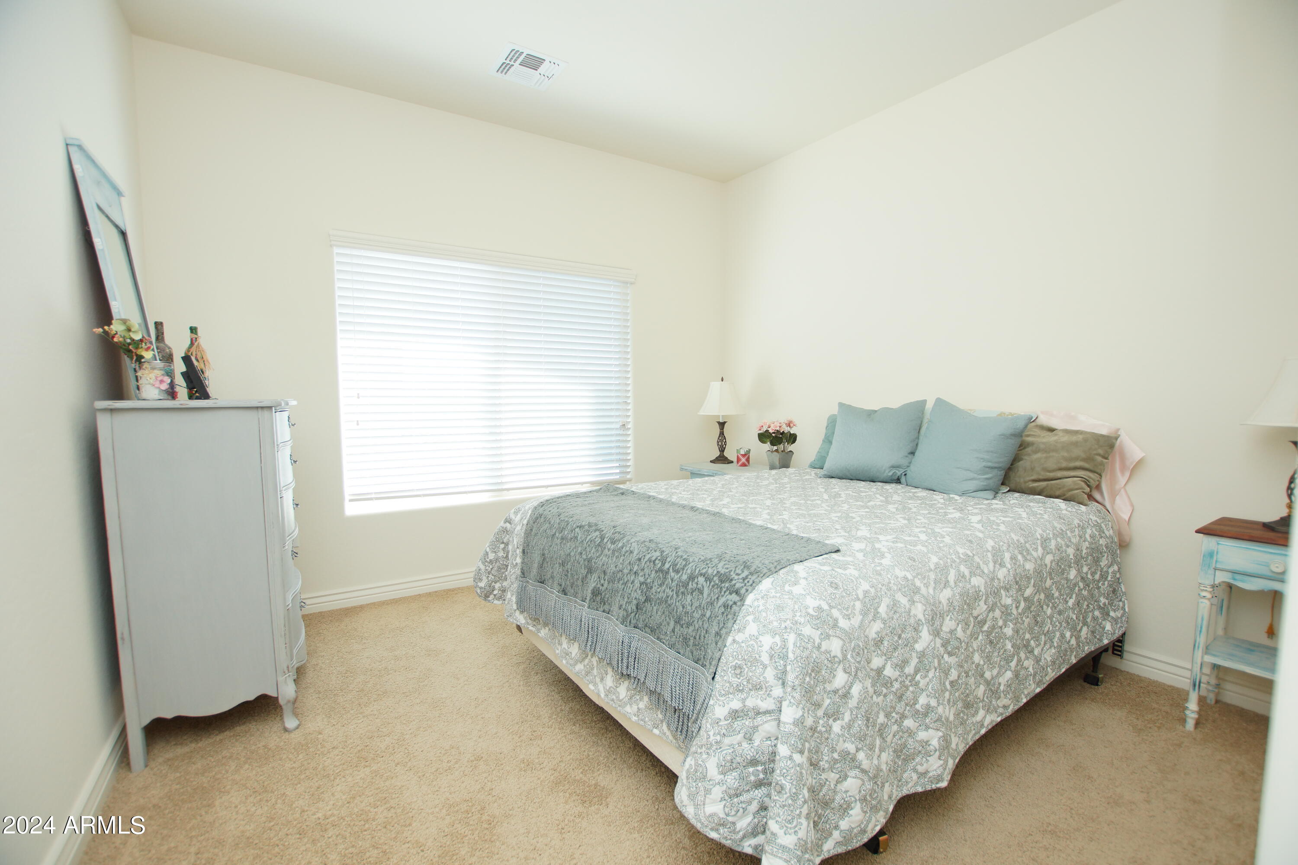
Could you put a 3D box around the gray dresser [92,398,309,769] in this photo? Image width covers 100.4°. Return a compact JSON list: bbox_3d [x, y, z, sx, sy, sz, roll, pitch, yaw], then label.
[{"bbox_3d":[-1.625,0.442,2.085,0.500,1.161,0.878,-3,6,-33],"label":"gray dresser"}]

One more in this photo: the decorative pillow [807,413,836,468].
[{"bbox_3d":[1.119,0.065,2.972,0.140,0.380,0.440,30,-12,-31],"label":"decorative pillow"}]

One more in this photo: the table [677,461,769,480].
[{"bbox_3d":[0.589,0.567,3.655,0.479,0.652,0.668,-3,6,-33],"label":"table"}]

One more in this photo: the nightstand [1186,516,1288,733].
[{"bbox_3d":[2.073,0.677,1.770,0.345,0.714,0.390,-3,6,-33],"label":"nightstand"}]

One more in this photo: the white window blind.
[{"bbox_3d":[-0.885,-0.341,3.332,1.839,1.493,0.100,-3,6,-33],"label":"white window blind"}]

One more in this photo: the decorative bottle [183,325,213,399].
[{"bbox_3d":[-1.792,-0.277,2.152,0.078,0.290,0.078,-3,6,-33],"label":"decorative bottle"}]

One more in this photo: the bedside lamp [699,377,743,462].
[{"bbox_3d":[0.527,-0.087,3.886,0.346,0.617,0.346,0,5,0],"label":"bedside lamp"}]

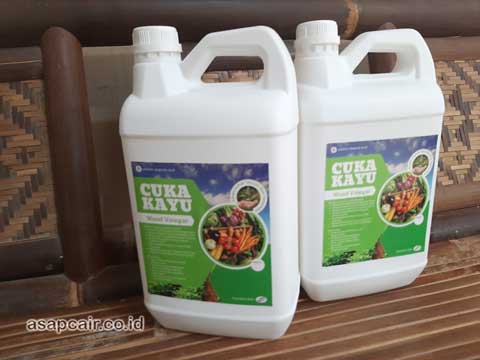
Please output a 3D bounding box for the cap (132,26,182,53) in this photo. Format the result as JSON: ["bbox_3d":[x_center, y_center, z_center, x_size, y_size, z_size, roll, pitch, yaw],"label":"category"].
[{"bbox_3d":[-0.088,-0.149,0.396,0.050,0.022,0.050,-2,16,1],"label":"cap"}]

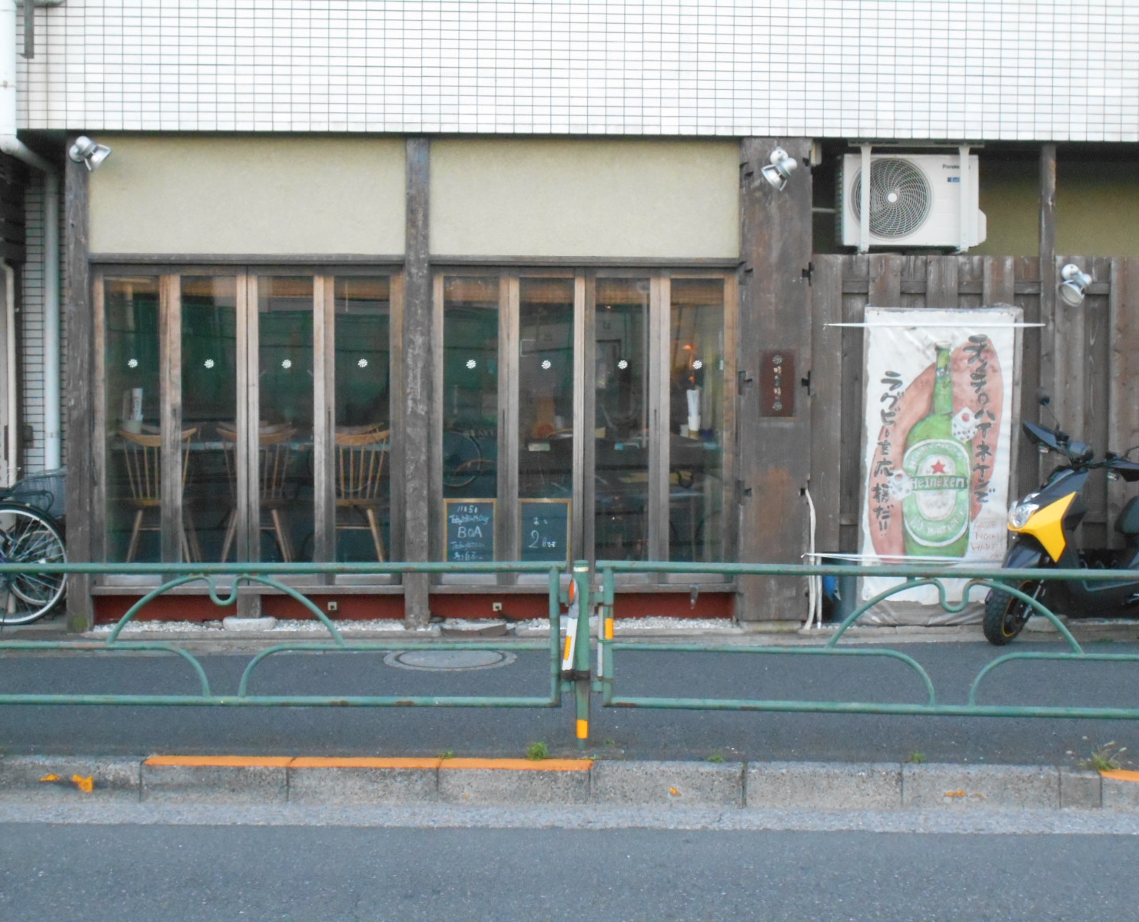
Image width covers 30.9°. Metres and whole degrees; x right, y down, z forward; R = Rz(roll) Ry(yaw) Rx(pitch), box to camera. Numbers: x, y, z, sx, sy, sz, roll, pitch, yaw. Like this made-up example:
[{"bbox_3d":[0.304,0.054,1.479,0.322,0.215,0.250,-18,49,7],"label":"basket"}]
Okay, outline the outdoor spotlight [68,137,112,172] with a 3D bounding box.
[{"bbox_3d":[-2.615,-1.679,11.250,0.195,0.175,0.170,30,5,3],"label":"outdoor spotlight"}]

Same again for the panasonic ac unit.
[{"bbox_3d":[1.988,-1.504,12.089,0.832,0.557,0.300,0,3,-5],"label":"panasonic ac unit"}]

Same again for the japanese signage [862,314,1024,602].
[{"bbox_3d":[2.118,-0.017,11.760,0.928,1.711,0.030,0,3,-5],"label":"japanese signage"}]

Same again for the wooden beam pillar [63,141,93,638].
[{"bbox_3d":[-2.702,-0.409,11.378,0.127,2.710,0.130,0,3,-5],"label":"wooden beam pillar"}]

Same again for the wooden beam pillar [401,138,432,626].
[{"bbox_3d":[-0.848,-0.425,11.528,0.131,2.724,0.130,0,3,-5],"label":"wooden beam pillar"}]

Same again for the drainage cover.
[{"bbox_3d":[-0.626,1.059,10.821,0.695,0.030,0.695,0,5,-5],"label":"drainage cover"}]

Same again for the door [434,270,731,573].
[{"bbox_3d":[0.086,-0.193,11.641,1.696,1.760,0.060,0,3,-5],"label":"door"}]

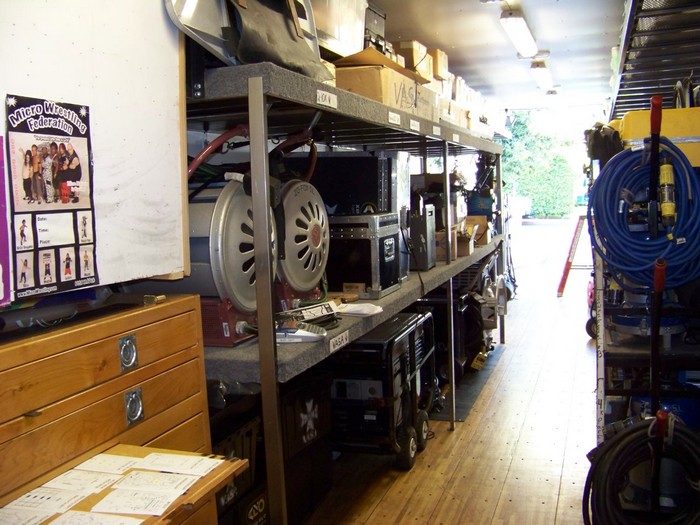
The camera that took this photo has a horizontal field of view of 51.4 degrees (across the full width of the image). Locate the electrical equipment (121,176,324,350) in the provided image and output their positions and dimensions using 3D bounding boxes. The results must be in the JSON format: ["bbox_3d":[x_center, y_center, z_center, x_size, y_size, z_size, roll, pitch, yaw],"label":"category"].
[{"bbox_3d":[-0.463,-0.046,3.014,0.410,0.600,1.070,0,6,19],"label":"electrical equipment"}]

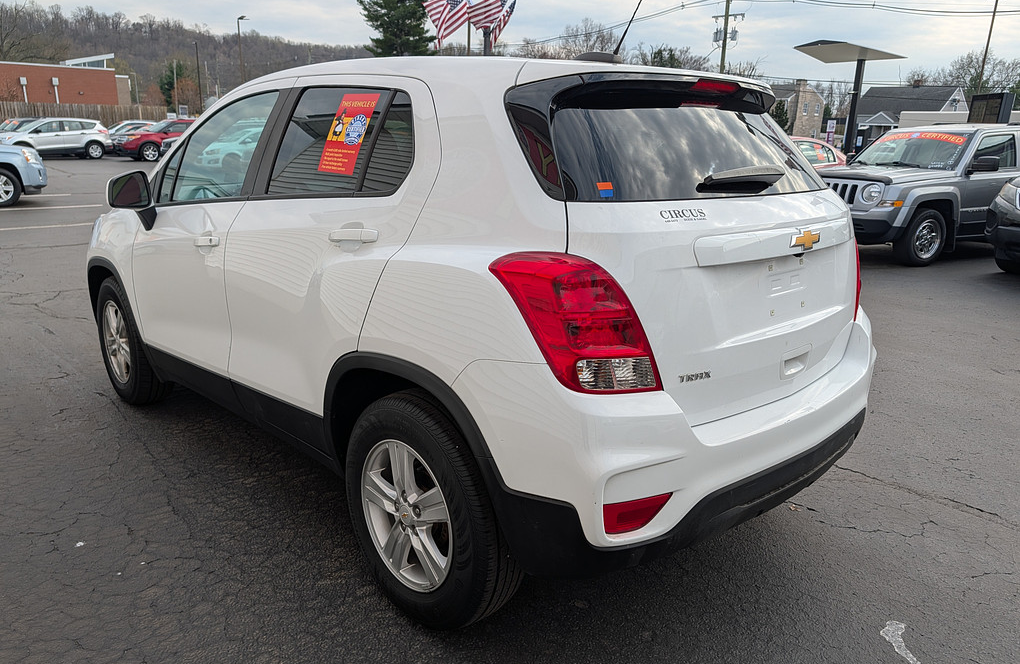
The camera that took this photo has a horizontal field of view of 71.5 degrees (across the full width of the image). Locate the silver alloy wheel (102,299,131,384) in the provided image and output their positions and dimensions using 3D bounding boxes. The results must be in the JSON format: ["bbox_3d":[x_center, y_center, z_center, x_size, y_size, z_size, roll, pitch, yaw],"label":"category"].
[{"bbox_3d":[-2.065,0.043,3.858,0.160,0.440,0.440,-13,20,-44],"label":"silver alloy wheel"}]

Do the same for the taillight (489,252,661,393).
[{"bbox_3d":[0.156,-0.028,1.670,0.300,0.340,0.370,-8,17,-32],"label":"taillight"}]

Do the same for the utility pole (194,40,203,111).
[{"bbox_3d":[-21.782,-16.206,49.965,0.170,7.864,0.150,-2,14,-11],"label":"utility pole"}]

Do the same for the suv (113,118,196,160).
[{"bbox_3d":[-14.929,-8.607,31.539,2.000,1.790,5.000,15,20,40],"label":"suv"}]

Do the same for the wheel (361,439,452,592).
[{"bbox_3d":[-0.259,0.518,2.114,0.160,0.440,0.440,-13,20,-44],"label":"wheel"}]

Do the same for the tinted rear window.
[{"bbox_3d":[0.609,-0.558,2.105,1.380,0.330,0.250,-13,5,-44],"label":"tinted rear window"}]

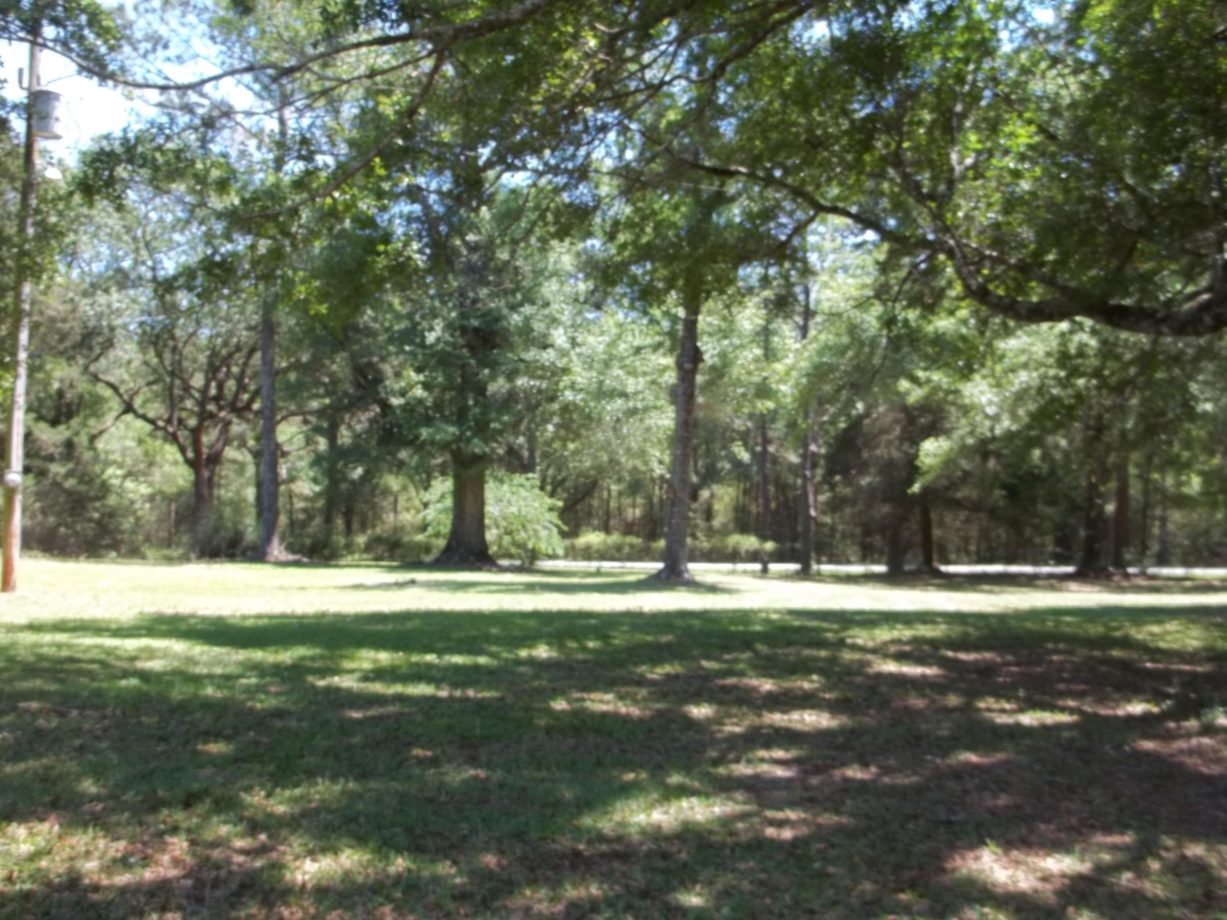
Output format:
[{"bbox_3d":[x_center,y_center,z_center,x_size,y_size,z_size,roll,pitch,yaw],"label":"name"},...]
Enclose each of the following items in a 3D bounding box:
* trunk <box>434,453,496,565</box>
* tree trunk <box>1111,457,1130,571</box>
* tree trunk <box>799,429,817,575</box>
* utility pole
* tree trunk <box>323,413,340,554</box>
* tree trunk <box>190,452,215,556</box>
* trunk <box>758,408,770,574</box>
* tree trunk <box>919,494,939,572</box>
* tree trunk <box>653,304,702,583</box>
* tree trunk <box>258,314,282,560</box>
[{"bbox_3d":[-3.887,1.292,30.600,1.600,2.960,1.500,1,-2,0],"label":"trunk"},{"bbox_3d":[13.990,1.496,32.300,0.520,3.180,0.480,1,-2,0],"label":"tree trunk"},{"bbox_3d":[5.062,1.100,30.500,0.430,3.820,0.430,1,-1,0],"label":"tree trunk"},{"bbox_3d":[-9.288,-2.384,18.400,0.260,8.900,0.260,2,-1,0],"label":"utility pole"},{"bbox_3d":[-8.554,0.727,35.500,0.470,4.280,0.430,1,-2,0],"label":"tree trunk"},{"bbox_3d":[-11.602,1.244,33.000,0.720,2.950,0.660,1,-2,0],"label":"tree trunk"},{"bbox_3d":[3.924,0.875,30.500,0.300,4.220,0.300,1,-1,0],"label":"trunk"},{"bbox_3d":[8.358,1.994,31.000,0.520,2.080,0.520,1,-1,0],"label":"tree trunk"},{"bbox_3d":[1.373,-0.369,25.000,0.920,5.960,0.800,1,-2,0],"label":"tree trunk"},{"bbox_3d":[-9.154,-0.716,31.200,0.620,6.780,0.560,1,-2,0],"label":"tree trunk"}]

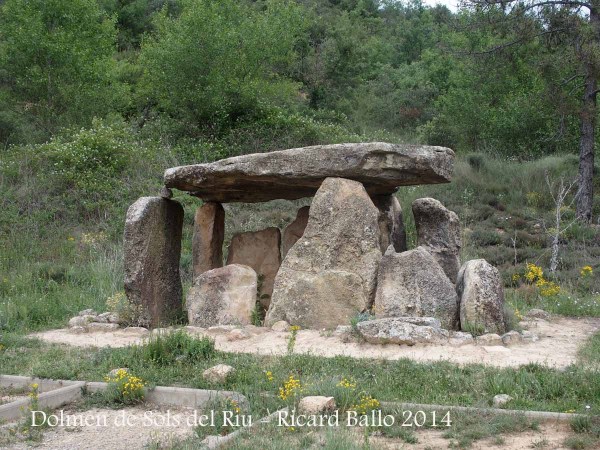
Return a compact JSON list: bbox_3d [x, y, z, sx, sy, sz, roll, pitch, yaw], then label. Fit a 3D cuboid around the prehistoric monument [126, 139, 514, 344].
[{"bbox_3d":[0.200,0.130,12.700,5.100,2.650,3.000,0,0,6],"label":"prehistoric monument"}]

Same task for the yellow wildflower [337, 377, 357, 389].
[{"bbox_3d":[0.397,1.345,7.400,0.170,0.110,0.150,0,0,0],"label":"yellow wildflower"}]

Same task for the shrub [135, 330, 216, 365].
[{"bbox_3d":[-1.365,1.337,9.500,0.880,0.330,0.600,0,0,0],"label":"shrub"}]

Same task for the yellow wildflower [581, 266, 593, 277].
[{"bbox_3d":[5.058,0.821,15.300,0.200,0.170,0.180,0,0,0],"label":"yellow wildflower"}]

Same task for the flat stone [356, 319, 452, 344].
[{"bbox_3d":[1.302,1.333,10.900,1.170,0.260,0.650,0,0,0],"label":"flat stone"}]

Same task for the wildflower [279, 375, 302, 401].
[{"bbox_3d":[-0.080,1.369,7.300,0.200,0.220,0.180,0,0,0],"label":"wildflower"}]

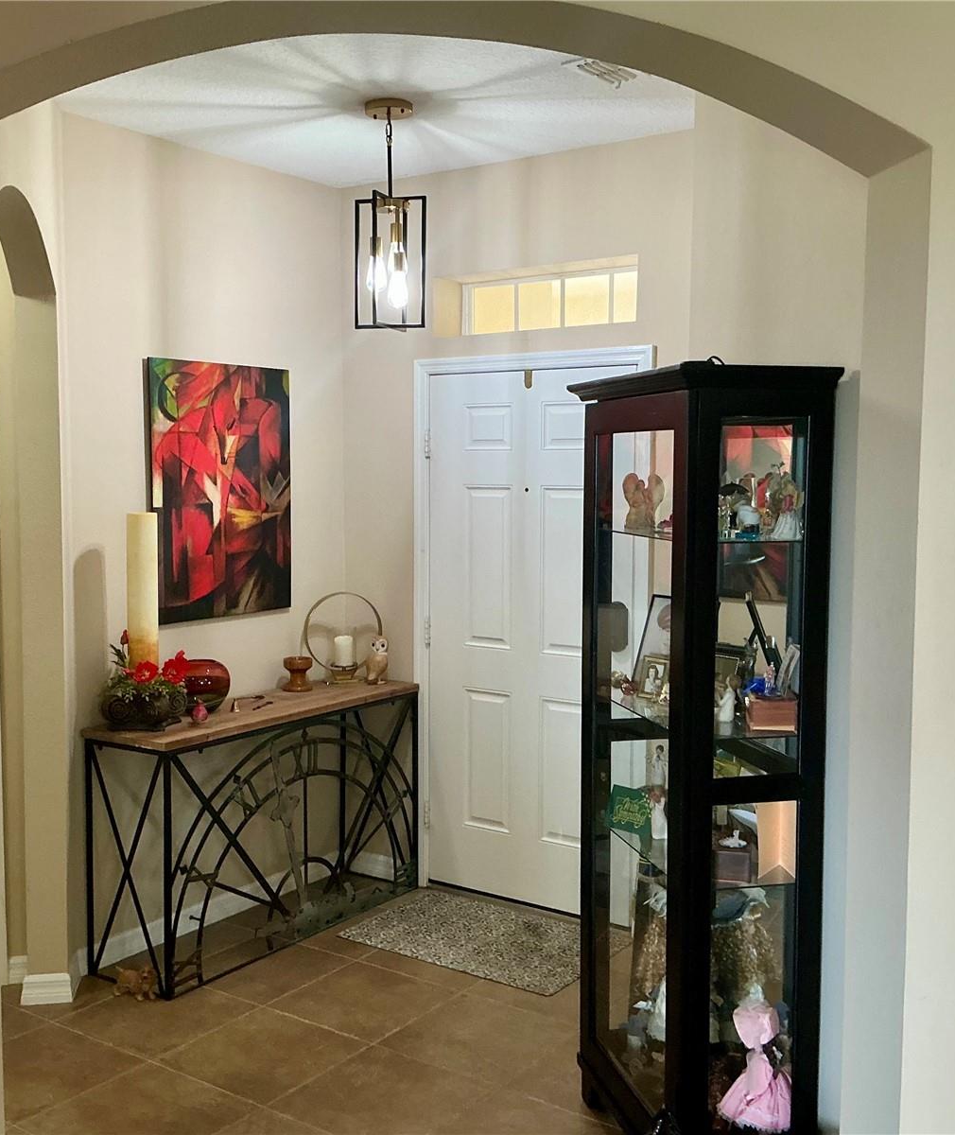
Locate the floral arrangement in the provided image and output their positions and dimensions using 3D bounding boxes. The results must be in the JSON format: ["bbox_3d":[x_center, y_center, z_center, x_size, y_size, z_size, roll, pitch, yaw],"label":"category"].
[{"bbox_3d":[-1.135,0.397,4.135,0.310,0.290,0.220,-1,4,-15],"label":"floral arrangement"}]

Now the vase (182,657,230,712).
[{"bbox_3d":[-0.970,0.426,4.352,0.190,0.200,0.190,-1,4,-13],"label":"vase"}]

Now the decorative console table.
[{"bbox_3d":[-0.778,0.939,4.574,0.375,0.818,1.323,3,5,35],"label":"decorative console table"}]

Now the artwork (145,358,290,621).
[{"bbox_3d":[-0.942,-0.281,4.541,0.030,0.930,0.680,3,5,35],"label":"artwork"}]

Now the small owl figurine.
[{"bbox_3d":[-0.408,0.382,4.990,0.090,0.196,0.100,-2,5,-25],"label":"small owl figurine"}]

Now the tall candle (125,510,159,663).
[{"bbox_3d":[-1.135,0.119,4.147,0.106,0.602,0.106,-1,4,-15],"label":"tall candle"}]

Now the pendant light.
[{"bbox_3d":[-0.276,-1.111,3.872,0.235,0.702,0.235,2,5,20],"label":"pendant light"}]

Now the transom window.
[{"bbox_3d":[0.313,-1.007,4.715,0.884,0.222,0.070,3,5,34],"label":"transom window"}]

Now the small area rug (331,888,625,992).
[{"bbox_3d":[0.016,1.353,4.476,0.925,0.010,0.580,3,5,34],"label":"small area rug"}]

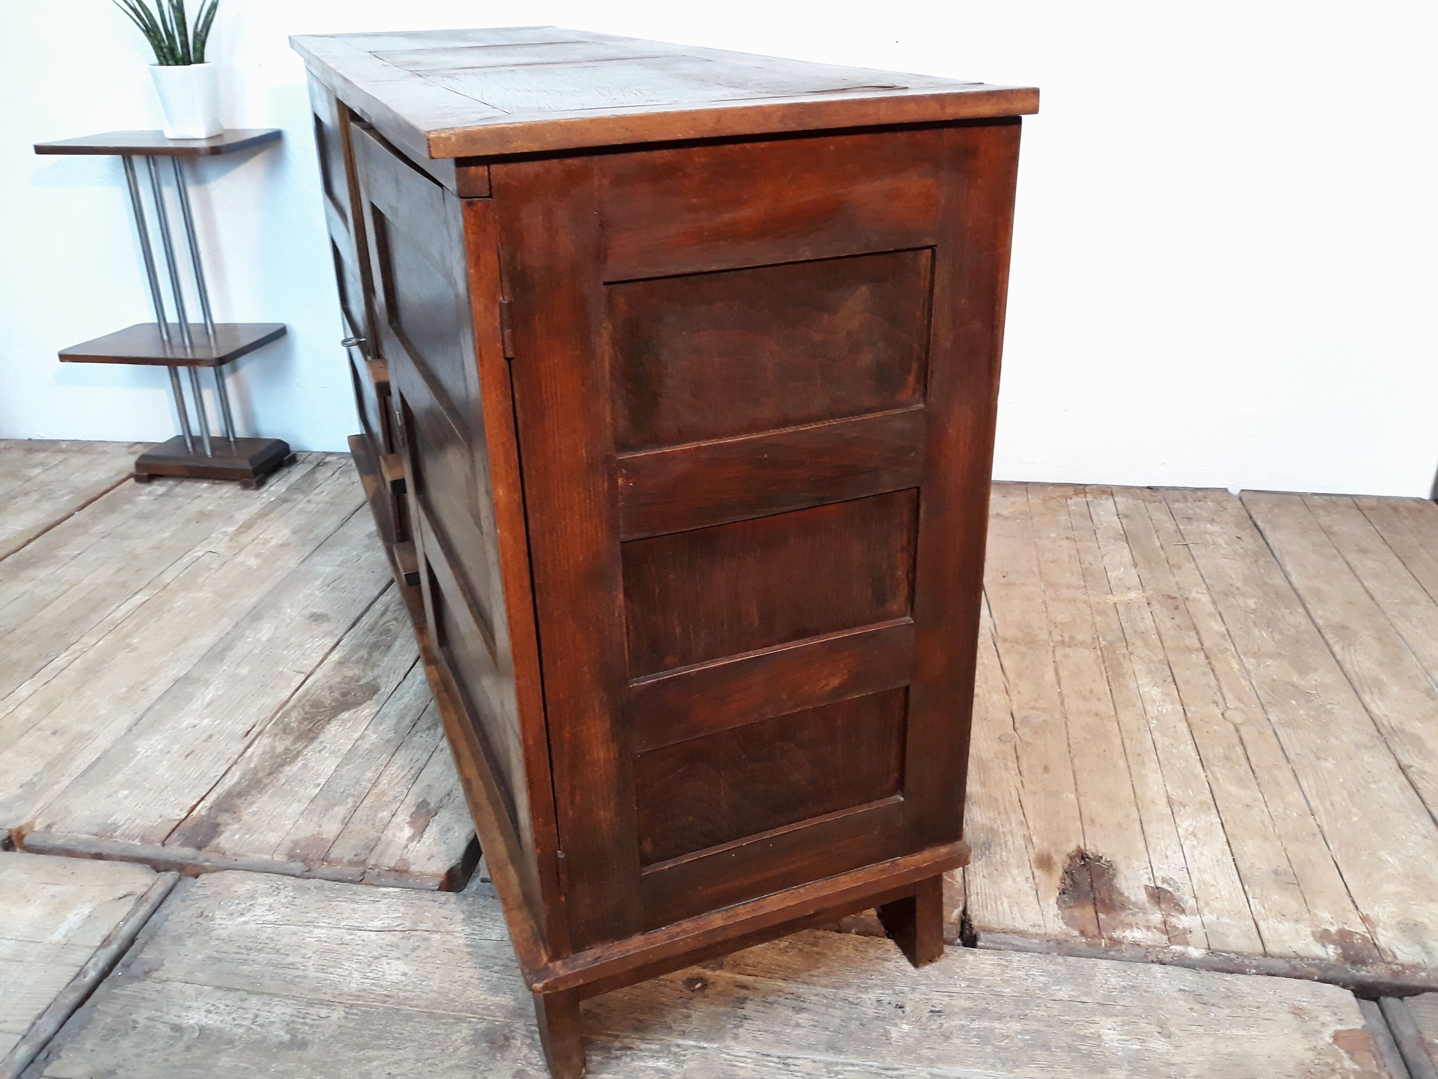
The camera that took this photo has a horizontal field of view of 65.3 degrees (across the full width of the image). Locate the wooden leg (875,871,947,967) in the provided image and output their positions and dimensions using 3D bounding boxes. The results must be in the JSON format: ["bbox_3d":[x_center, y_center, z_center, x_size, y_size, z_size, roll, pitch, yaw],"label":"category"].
[{"bbox_3d":[0.215,0.398,1.267,0.032,0.142,0.089,-11,28,-19],"label":"wooden leg"}]

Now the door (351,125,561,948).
[{"bbox_3d":[-0.269,-0.031,1.137,0.021,0.693,0.569,-12,29,-21],"label":"door"}]

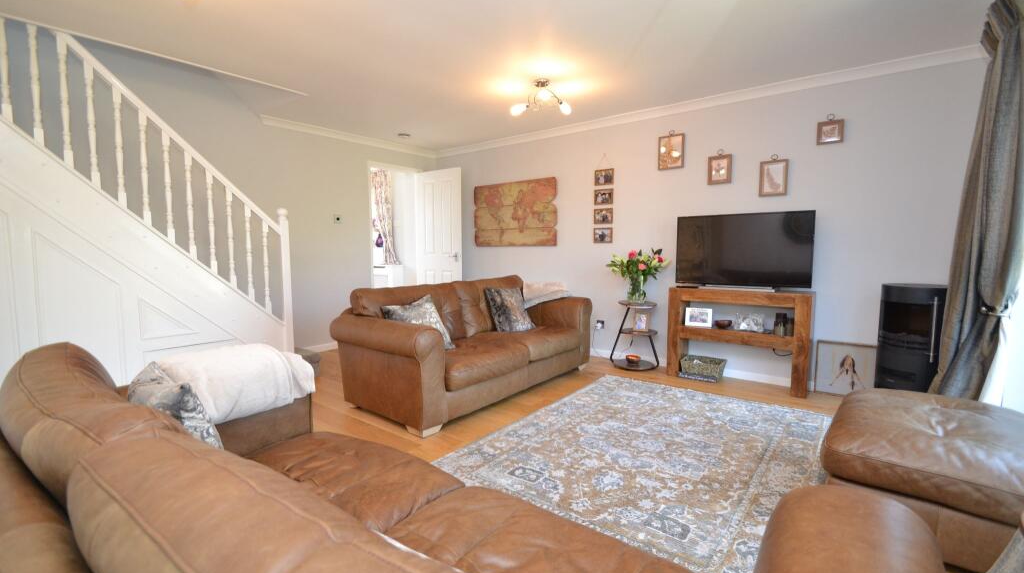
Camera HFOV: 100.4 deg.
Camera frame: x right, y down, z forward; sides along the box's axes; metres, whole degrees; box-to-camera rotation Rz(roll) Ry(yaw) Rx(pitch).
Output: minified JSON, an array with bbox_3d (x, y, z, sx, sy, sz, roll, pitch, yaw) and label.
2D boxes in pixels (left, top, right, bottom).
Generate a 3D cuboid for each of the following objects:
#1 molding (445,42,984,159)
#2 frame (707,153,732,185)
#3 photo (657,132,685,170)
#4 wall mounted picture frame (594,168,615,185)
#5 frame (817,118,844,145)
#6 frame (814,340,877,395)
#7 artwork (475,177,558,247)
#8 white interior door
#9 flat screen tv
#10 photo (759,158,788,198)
[{"bbox_3d":[0.893,-1.542,3.966,4.839,0.070,0.070,4,6,37],"label":"molding"},{"bbox_3d":[1.707,-0.955,3.505,0.181,0.224,0.020,4,7,37],"label":"frame"},{"bbox_3d":[1.369,-1.161,3.669,0.216,0.296,0.020,4,6,37],"label":"photo"},{"bbox_3d":[0.887,-1.053,4.112,0.195,0.141,0.020,4,7,37],"label":"wall mounted picture frame"},{"bbox_3d":[2.244,-1.093,3.005,0.153,0.174,0.020,4,6,37],"label":"frame"},{"bbox_3d":[2.453,0.617,3.105,0.380,0.400,0.020,4,3,38],"label":"frame"},{"bbox_3d":[0.010,-0.804,4.790,1.130,0.707,0.030,4,7,37],"label":"artwork"},{"bbox_3d":[-0.880,-0.392,5.209,0.682,2.004,0.040,3,6,31],"label":"white interior door"},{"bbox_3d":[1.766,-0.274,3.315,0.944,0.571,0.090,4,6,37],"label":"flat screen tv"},{"bbox_3d":[1.981,-0.825,3.231,0.184,0.269,0.020,4,6,37],"label":"photo"}]

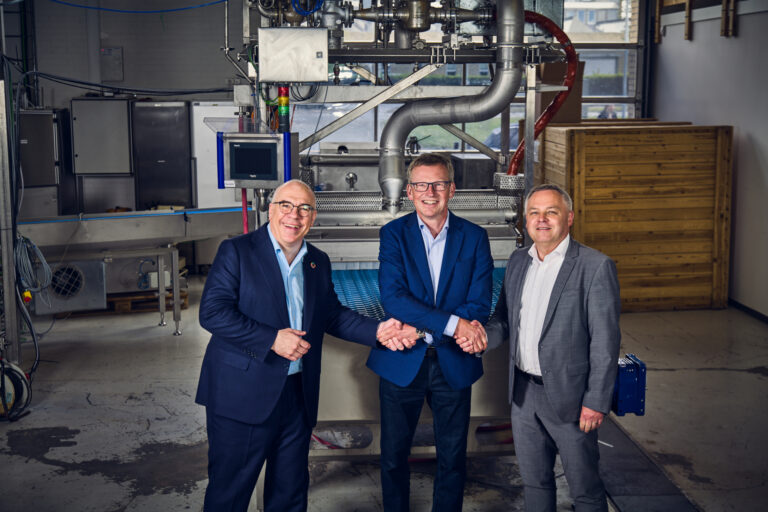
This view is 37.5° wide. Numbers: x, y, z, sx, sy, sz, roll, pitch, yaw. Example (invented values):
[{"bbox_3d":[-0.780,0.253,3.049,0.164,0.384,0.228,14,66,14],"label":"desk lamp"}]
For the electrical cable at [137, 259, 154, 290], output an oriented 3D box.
[{"bbox_3d":[-2.183,0.170,10.350,0.160,0.280,0.090,-1,9,-5],"label":"electrical cable"}]

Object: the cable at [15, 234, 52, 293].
[{"bbox_3d":[-2.510,0.055,8.100,0.255,0.410,0.180,-1,9,-5],"label":"cable"}]

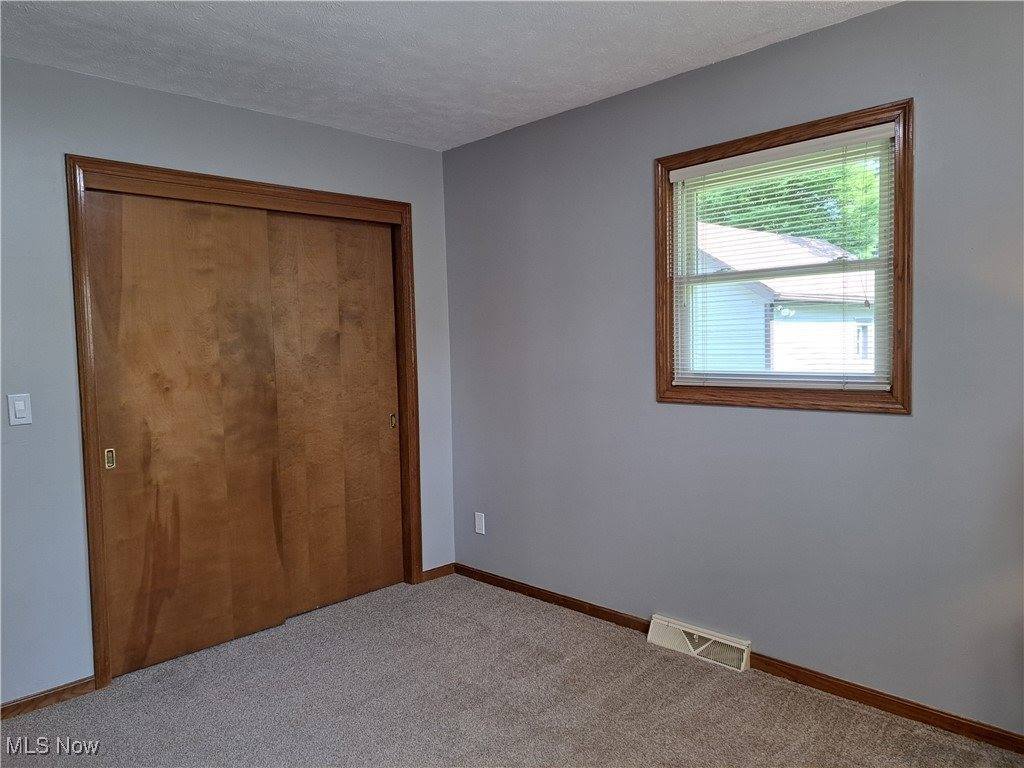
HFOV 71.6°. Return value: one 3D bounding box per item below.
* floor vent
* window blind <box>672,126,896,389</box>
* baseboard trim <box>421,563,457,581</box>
[{"bbox_3d":[0.780,1.090,3.008,0.458,0.114,0.050,2,5,45],"label":"floor vent"},{"bbox_3d":[0.996,-0.436,2.721,0.868,0.902,0.035,2,5,45],"label":"window blind"},{"bbox_3d":[-0.418,1.081,4.064,0.013,0.072,0.240,2,5,45],"label":"baseboard trim"}]

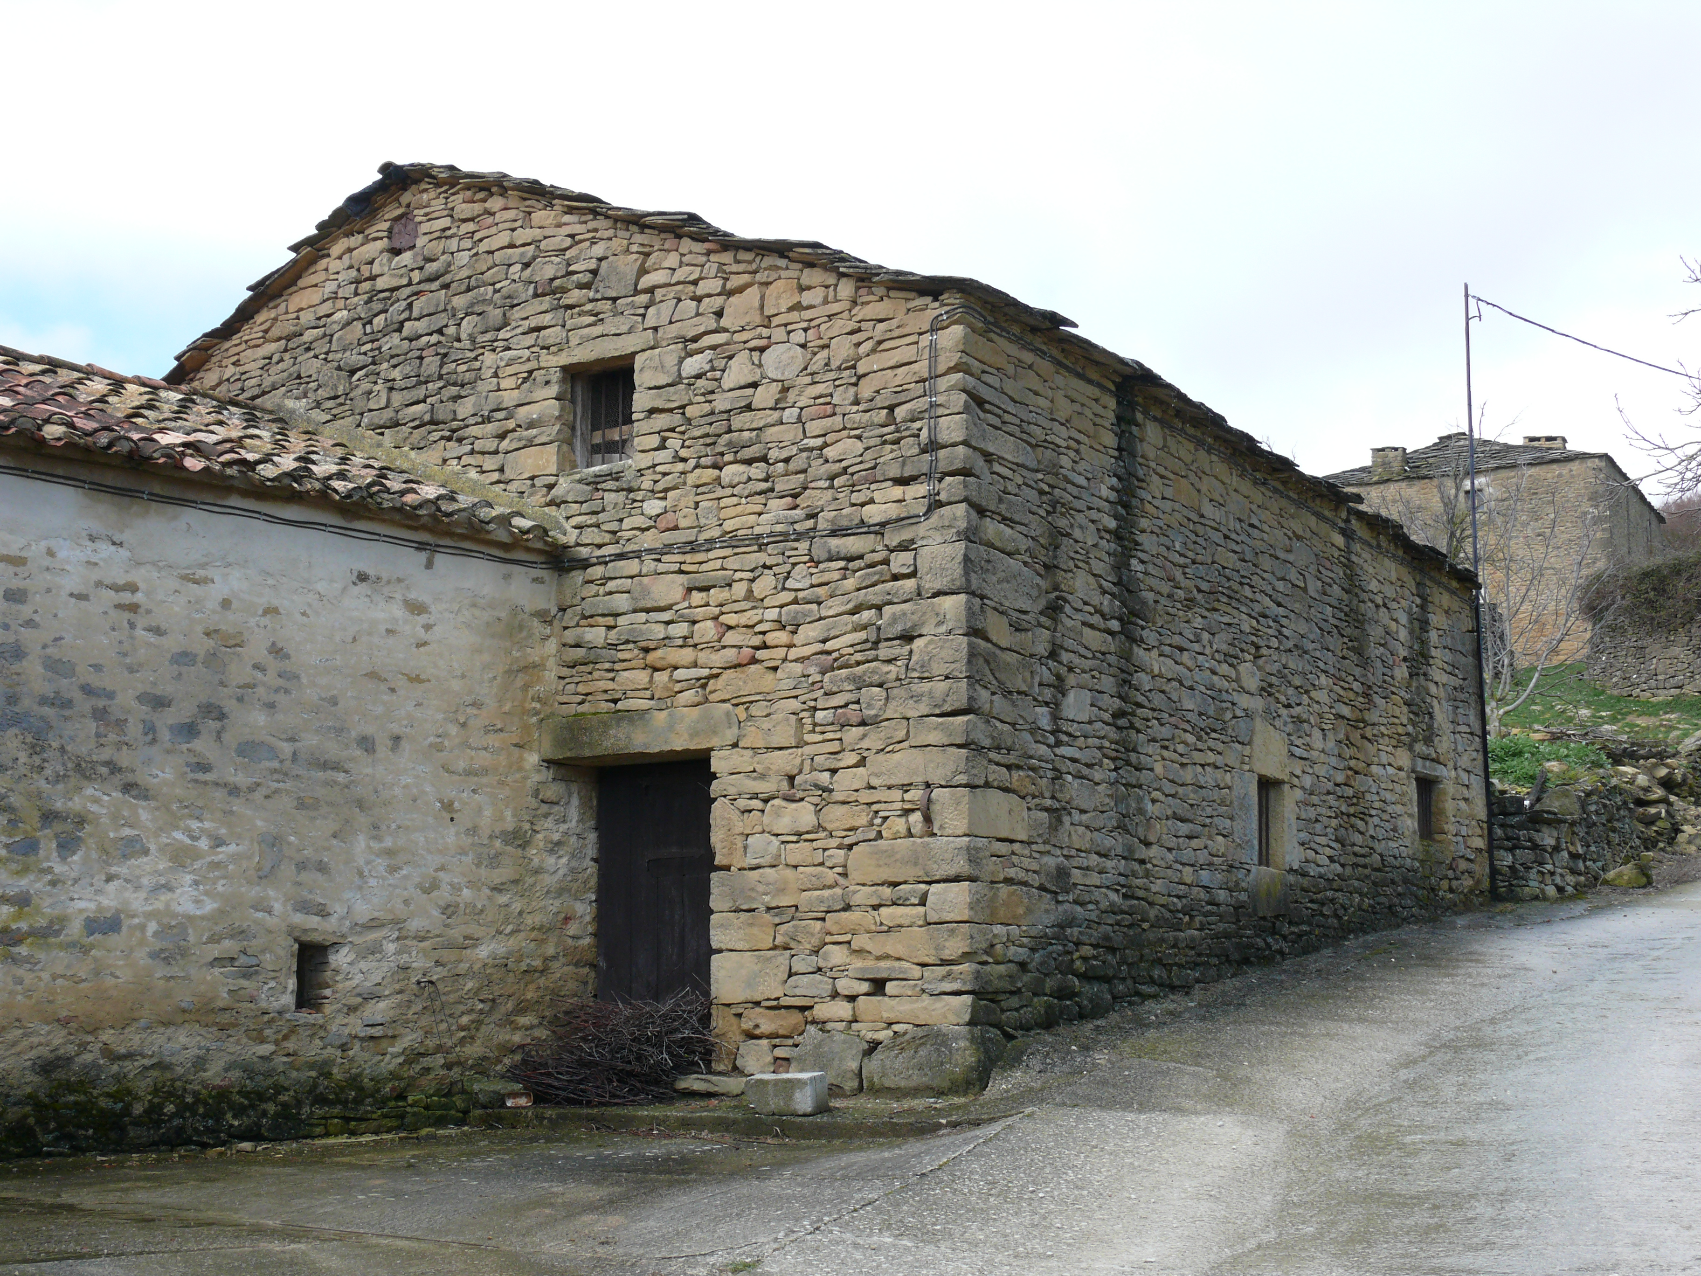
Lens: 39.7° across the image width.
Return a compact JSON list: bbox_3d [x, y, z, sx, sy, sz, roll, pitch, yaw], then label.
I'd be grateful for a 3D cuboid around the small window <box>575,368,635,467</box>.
[{"bbox_3d":[-1.564,-1.453,15.258,0.540,0.683,0.130,-5,-9,32],"label":"small window"}]

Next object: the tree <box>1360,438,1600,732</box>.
[{"bbox_3d":[7.619,-0.618,28.500,2.900,3.600,2.700,-1,-8,0],"label":"tree"}]

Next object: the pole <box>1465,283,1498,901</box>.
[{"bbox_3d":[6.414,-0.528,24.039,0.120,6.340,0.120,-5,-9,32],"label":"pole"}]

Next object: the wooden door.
[{"bbox_3d":[-1.161,1.748,14.988,1.120,1.956,0.100,-5,-9,32],"label":"wooden door"}]

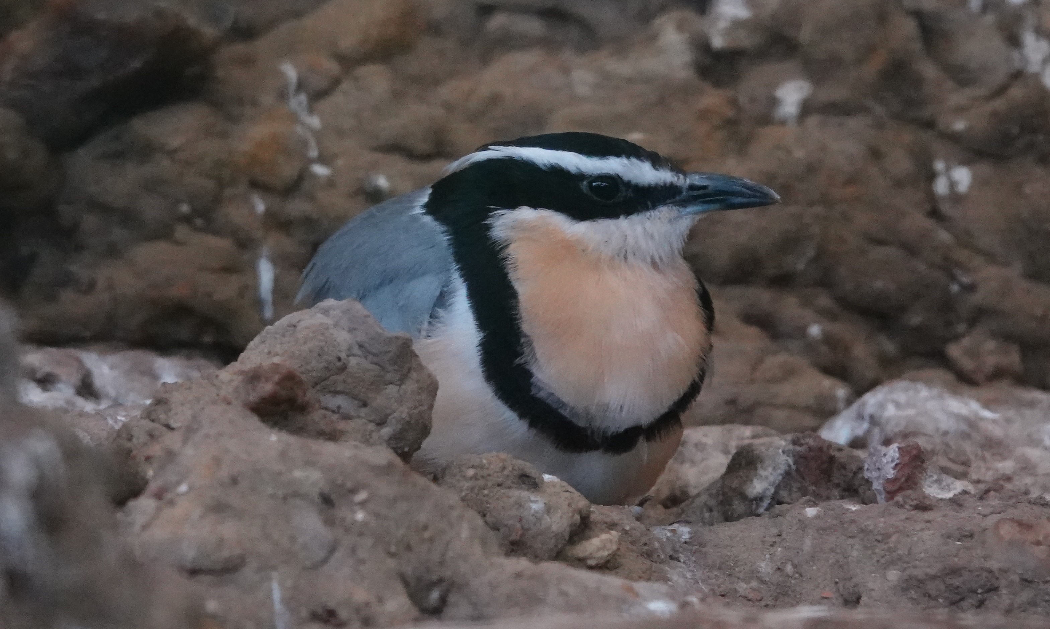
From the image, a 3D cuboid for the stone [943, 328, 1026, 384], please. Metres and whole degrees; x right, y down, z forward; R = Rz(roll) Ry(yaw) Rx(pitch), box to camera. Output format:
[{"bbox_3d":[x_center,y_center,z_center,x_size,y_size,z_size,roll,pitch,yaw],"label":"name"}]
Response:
[{"bbox_3d":[0.091,0.008,2.150,0.016,0.011,0.011,0,7,0],"label":"stone"}]

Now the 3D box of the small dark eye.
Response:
[{"bbox_3d":[0.015,-0.024,2.030,0.007,0.005,0.004,-1,7,-5],"label":"small dark eye"}]

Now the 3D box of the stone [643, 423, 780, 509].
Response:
[{"bbox_3d":[0.036,0.029,2.080,0.026,0.016,0.019,0,7,0],"label":"stone"}]

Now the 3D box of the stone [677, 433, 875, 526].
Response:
[{"bbox_3d":[0.048,0.031,2.050,0.037,0.017,0.023,0,7,0],"label":"stone"}]

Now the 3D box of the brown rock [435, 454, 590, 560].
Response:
[{"bbox_3d":[-0.002,0.036,2.000,0.029,0.019,0.023,0,7,0],"label":"brown rock"}]

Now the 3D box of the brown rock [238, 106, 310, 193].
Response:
[{"bbox_3d":[-0.050,-0.033,2.150,0.014,0.017,0.011,0,7,0],"label":"brown rock"}]

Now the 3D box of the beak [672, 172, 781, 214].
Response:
[{"bbox_3d":[0.038,-0.023,2.030,0.021,0.007,0.007,5,5,12],"label":"beak"}]

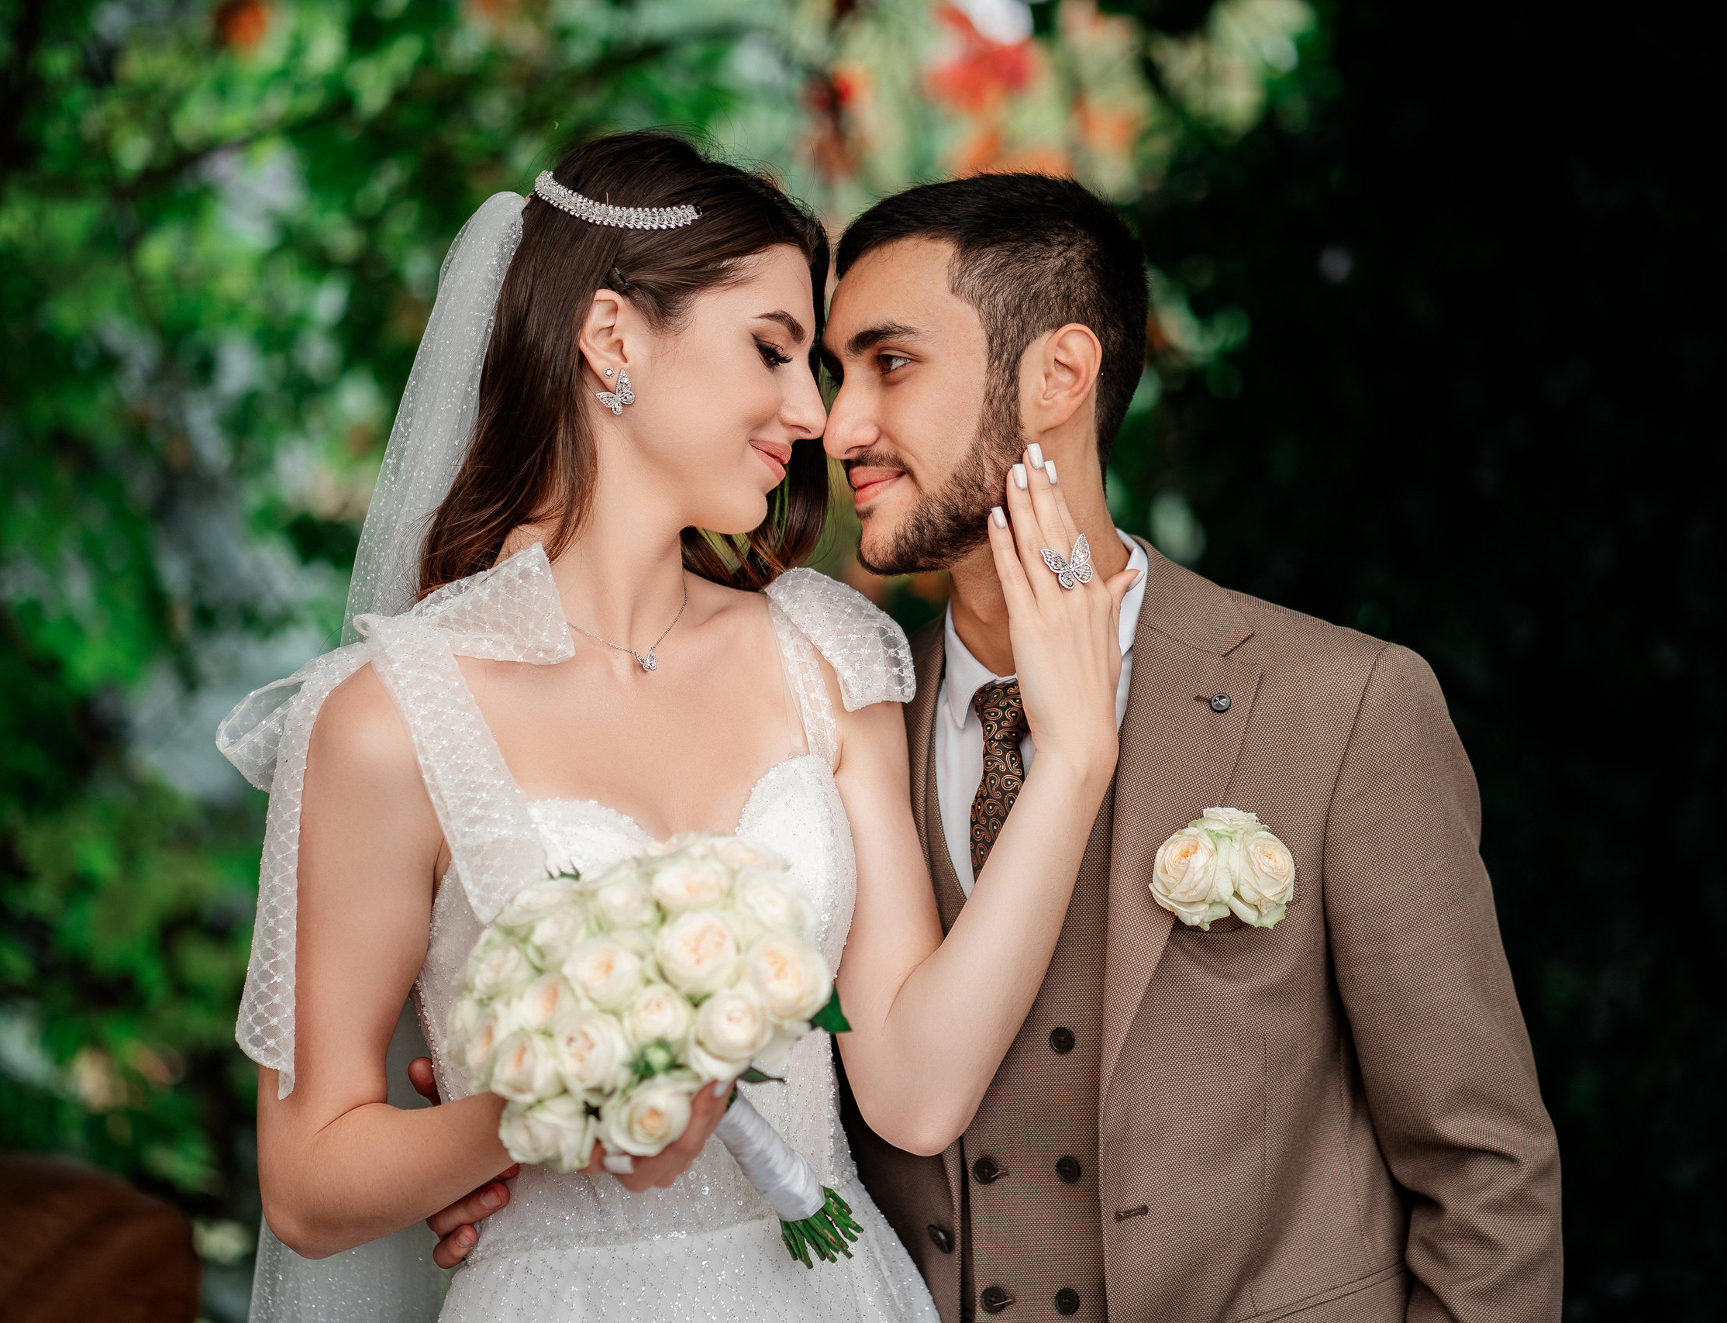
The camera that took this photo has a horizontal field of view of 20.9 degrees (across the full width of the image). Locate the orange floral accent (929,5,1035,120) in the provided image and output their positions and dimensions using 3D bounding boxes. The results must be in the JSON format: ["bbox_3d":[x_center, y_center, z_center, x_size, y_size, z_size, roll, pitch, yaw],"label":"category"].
[{"bbox_3d":[0.130,-0.667,5.200,0.120,0.125,0.100,0,0,0],"label":"orange floral accent"}]

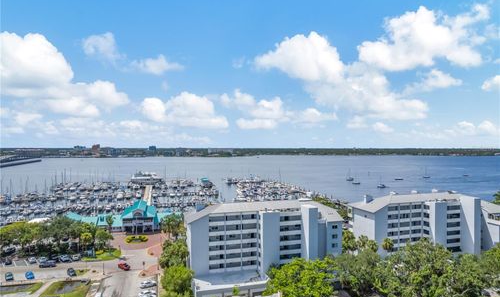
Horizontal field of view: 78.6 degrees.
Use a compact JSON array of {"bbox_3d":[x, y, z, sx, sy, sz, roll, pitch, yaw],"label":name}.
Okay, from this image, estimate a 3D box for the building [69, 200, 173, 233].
[{"bbox_3d":[-67.500,35.900,160.500,51.000,12.200,25.000,0,0,-16],"label":"building"}]

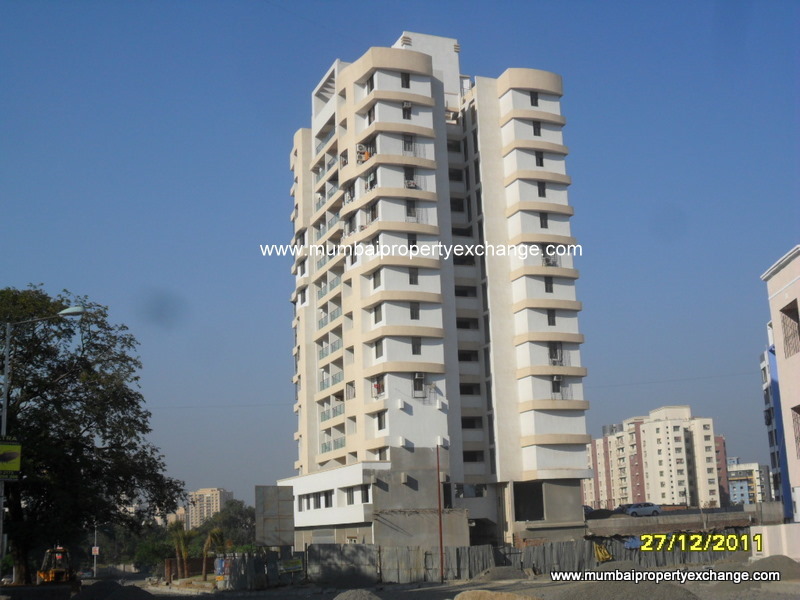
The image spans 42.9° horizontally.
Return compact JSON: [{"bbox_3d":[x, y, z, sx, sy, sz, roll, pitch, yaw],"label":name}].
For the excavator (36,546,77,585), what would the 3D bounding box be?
[{"bbox_3d":[-29.219,22.695,86.500,2.300,3.000,5.600,5,-15,-27],"label":"excavator"}]

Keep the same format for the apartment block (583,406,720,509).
[{"bbox_3d":[74.486,48.967,307.485,21.500,29.547,50.000,0,-13,-7],"label":"apartment block"}]

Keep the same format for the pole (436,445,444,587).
[{"bbox_3d":[2.784,14.910,71.057,0.150,9.429,0.150,-2,-13,0],"label":"pole"}]

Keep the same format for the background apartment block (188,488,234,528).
[{"bbox_3d":[-188.465,215.526,1017.714,34.000,50.949,27.000,-5,-13,15],"label":"background apartment block"}]

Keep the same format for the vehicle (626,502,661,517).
[{"bbox_3d":[28.734,24.758,120.000,4.150,1.500,1.680,-2,-13,2],"label":"vehicle"}]

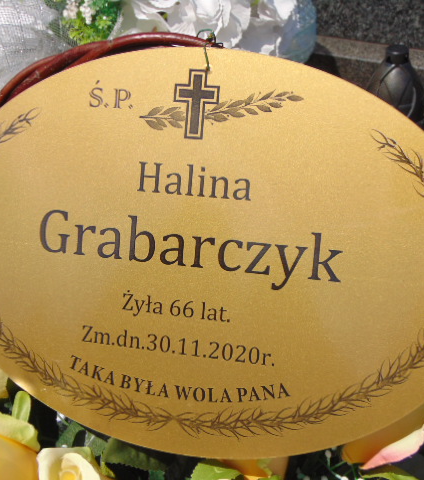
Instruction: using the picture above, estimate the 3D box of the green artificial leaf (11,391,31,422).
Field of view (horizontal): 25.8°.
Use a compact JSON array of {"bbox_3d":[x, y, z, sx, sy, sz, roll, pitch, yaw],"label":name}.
[{"bbox_3d":[-0.111,0.096,0.535,0.012,0.019,0.008,-5,22,-4],"label":"green artificial leaf"}]

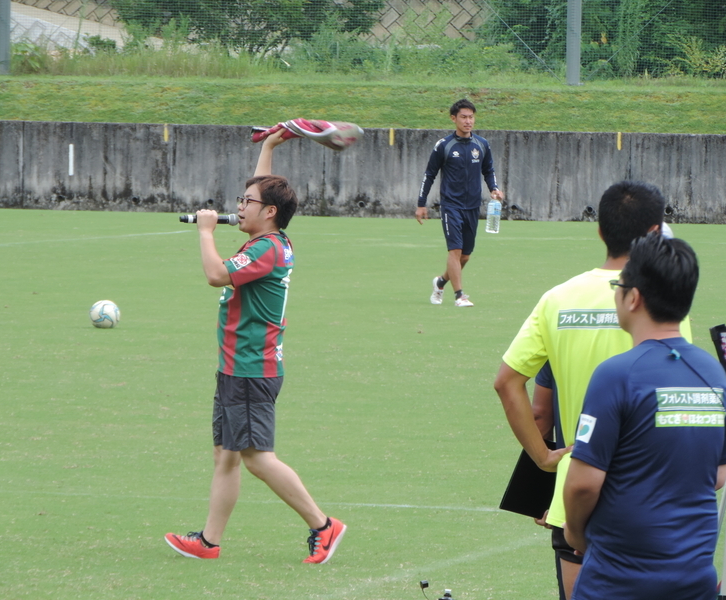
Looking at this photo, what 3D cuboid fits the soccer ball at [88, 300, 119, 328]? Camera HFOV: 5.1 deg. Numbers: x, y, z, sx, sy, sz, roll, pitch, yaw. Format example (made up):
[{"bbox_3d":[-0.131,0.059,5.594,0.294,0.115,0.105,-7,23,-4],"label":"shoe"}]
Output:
[{"bbox_3d":[-1.893,0.111,59.300,0.220,0.220,0.220,1,2,0],"label":"soccer ball"}]

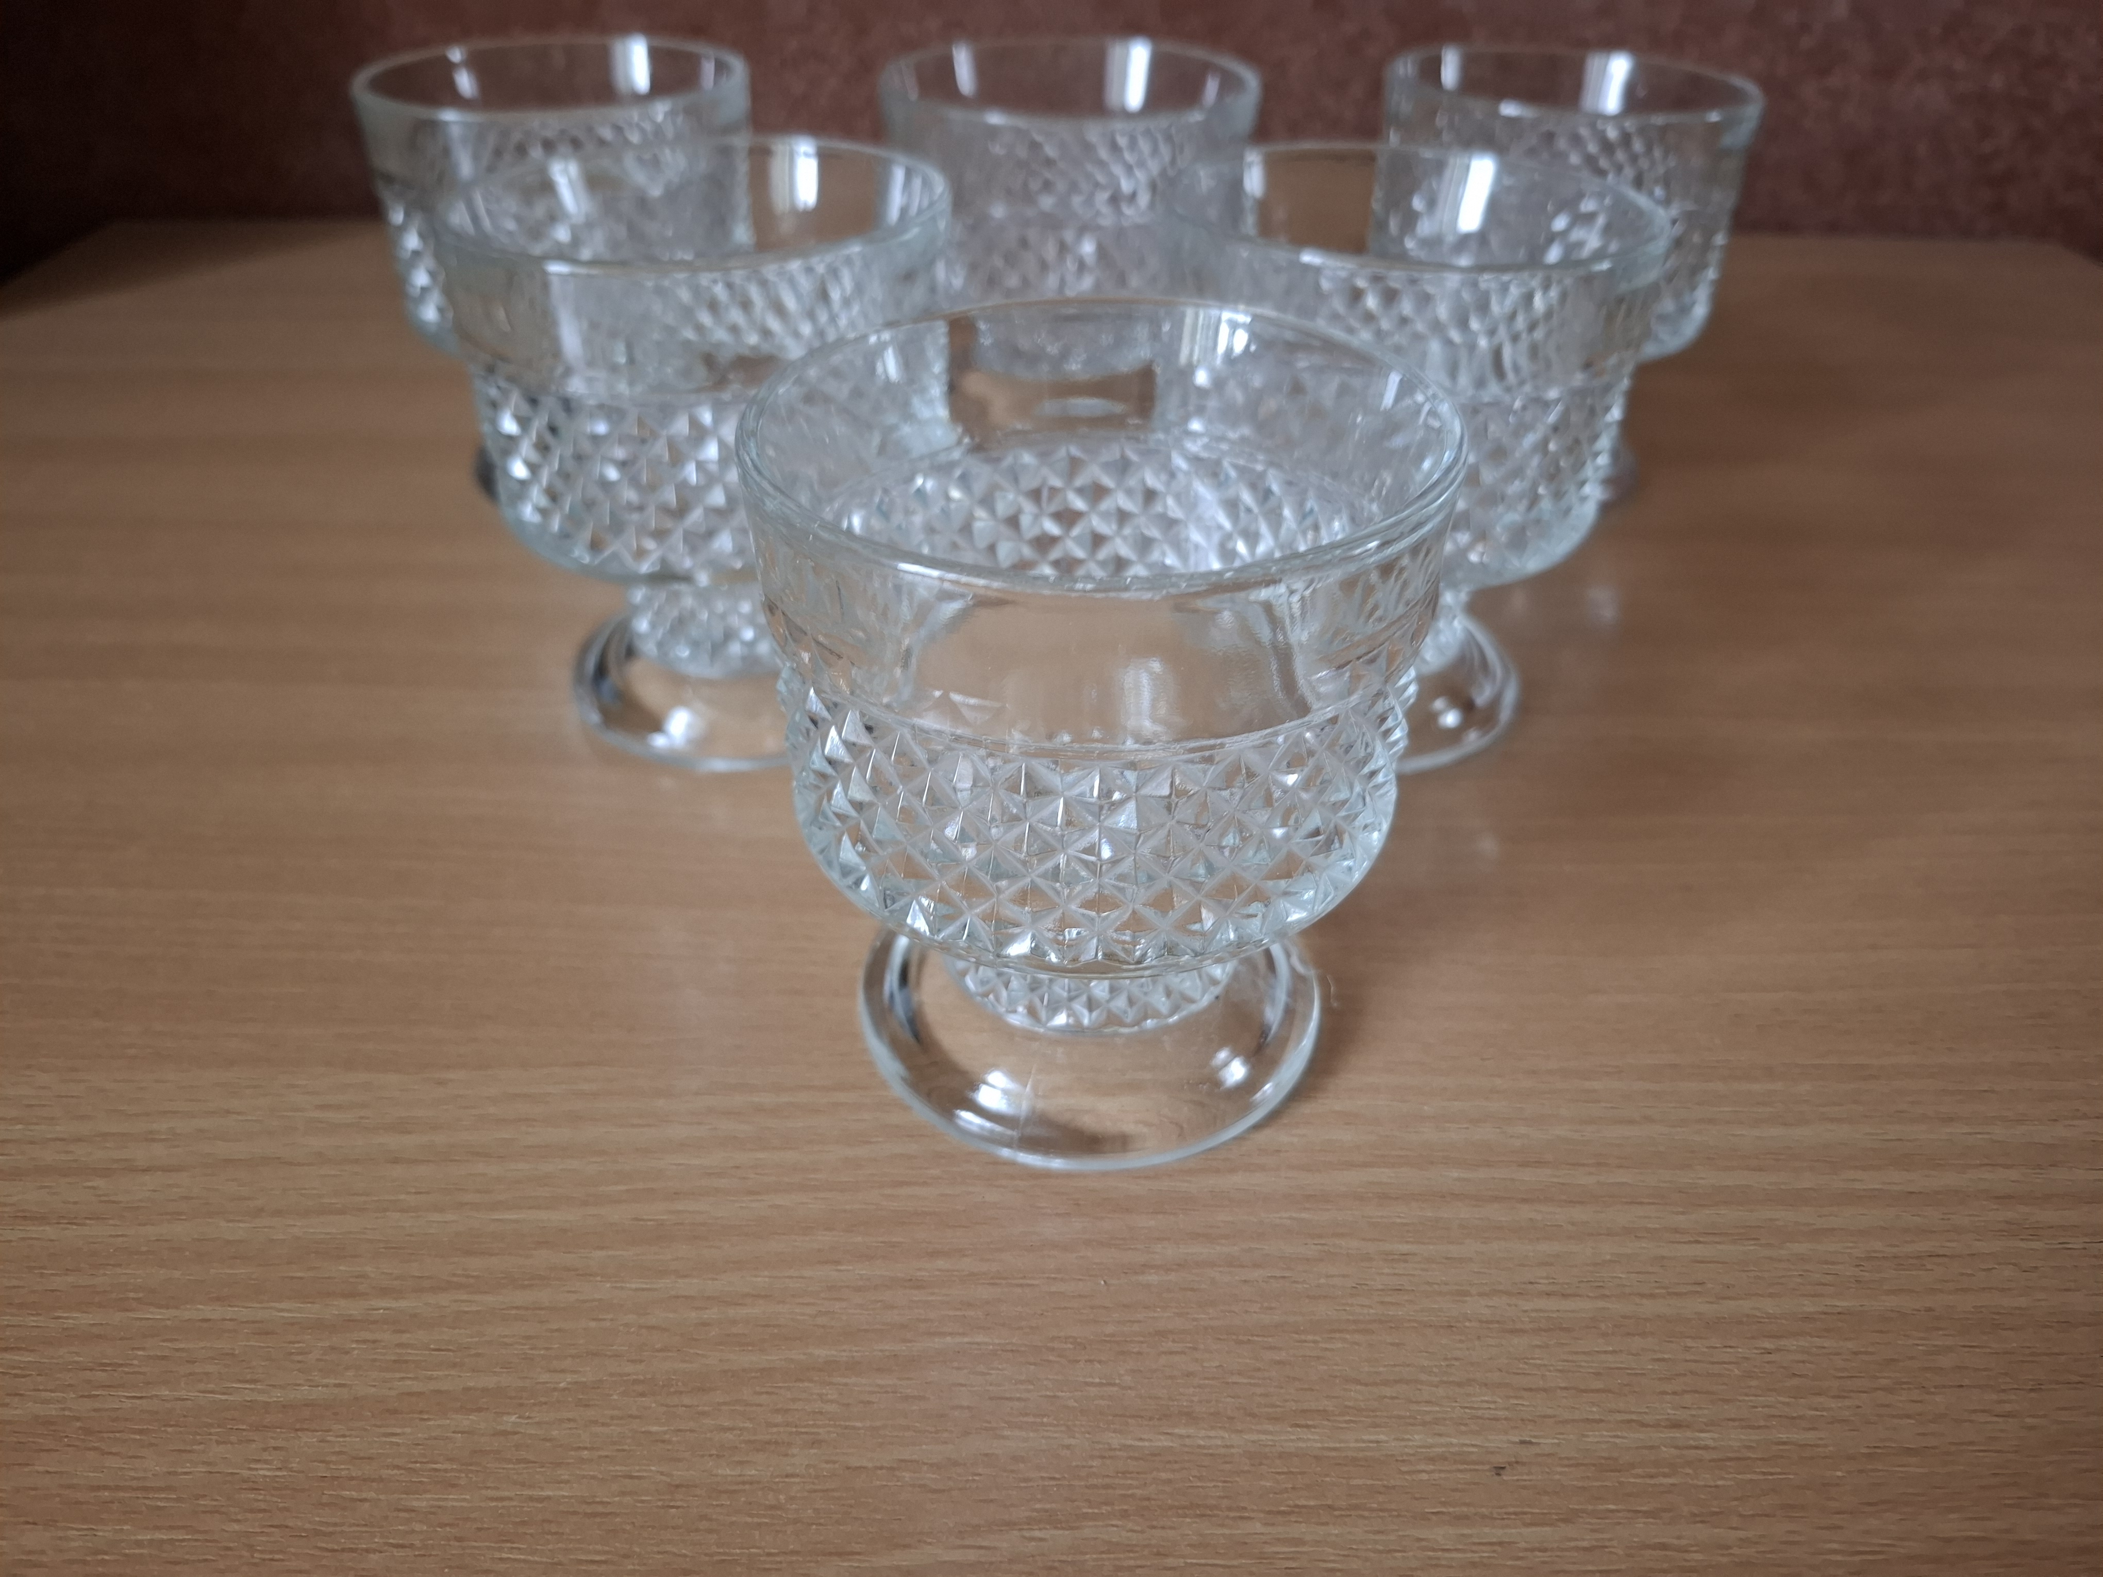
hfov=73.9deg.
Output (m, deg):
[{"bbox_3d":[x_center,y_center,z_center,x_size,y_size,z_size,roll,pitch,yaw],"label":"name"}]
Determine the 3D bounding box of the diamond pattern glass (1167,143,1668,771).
[{"bbox_3d":[0.058,-0.061,0.257,0.081,0.092,0.081,1,38,0],"label":"diamond pattern glass"}]

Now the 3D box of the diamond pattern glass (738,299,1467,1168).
[{"bbox_3d":[0.005,-0.006,0.186,0.081,0.092,0.081,1,38,0],"label":"diamond pattern glass"}]

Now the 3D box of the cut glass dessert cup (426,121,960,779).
[{"bbox_3d":[-0.058,-0.060,0.254,0.081,0.092,0.081,1,38,0],"label":"cut glass dessert cup"}]

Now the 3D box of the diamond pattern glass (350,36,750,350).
[{"bbox_3d":[-0.106,-0.116,0.325,0.081,0.092,0.081,1,38,0],"label":"diamond pattern glass"}]

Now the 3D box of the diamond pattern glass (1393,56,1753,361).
[{"bbox_3d":[0.112,-0.118,0.332,0.081,0.092,0.081,1,38,0],"label":"diamond pattern glass"}]

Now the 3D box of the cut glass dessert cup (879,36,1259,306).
[{"bbox_3d":[0.004,-0.116,0.327,0.081,0.092,0.081,1,38,0],"label":"cut glass dessert cup"}]

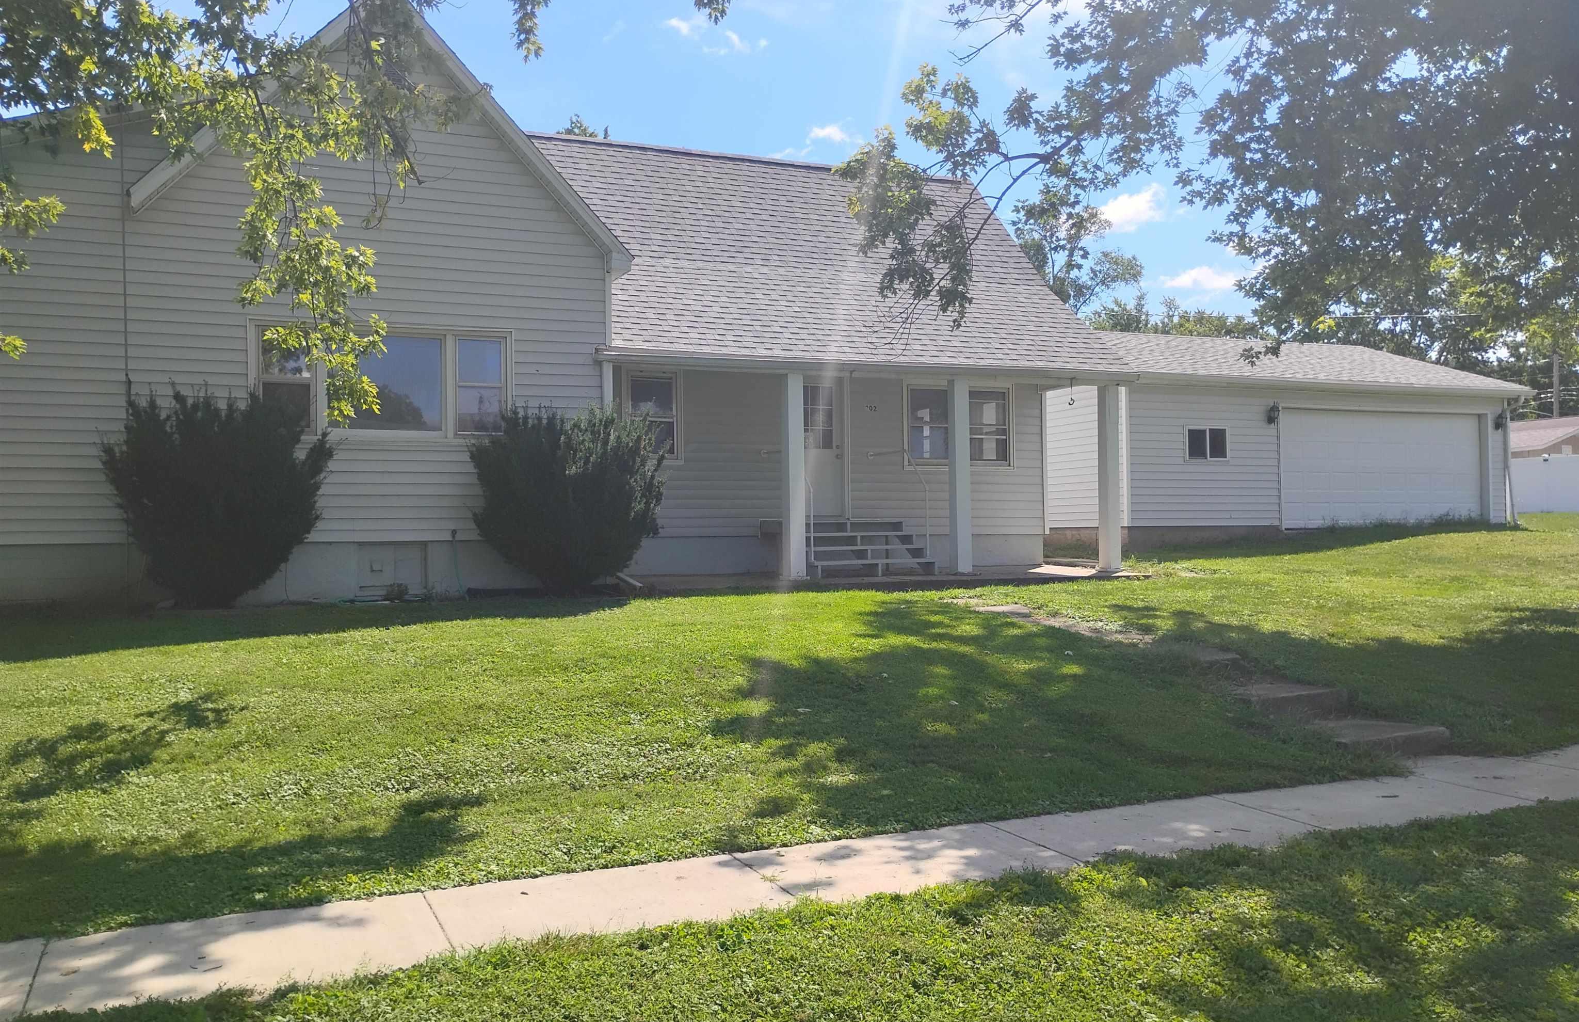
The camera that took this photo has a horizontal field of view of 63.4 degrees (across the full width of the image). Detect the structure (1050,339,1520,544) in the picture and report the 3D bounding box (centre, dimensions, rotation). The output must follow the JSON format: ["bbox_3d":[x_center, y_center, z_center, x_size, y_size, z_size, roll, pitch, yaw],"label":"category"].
[{"bbox_3d":[8.099,-1.428,25.890,9.480,4.250,8.060,0,-1,-23],"label":"structure"}]

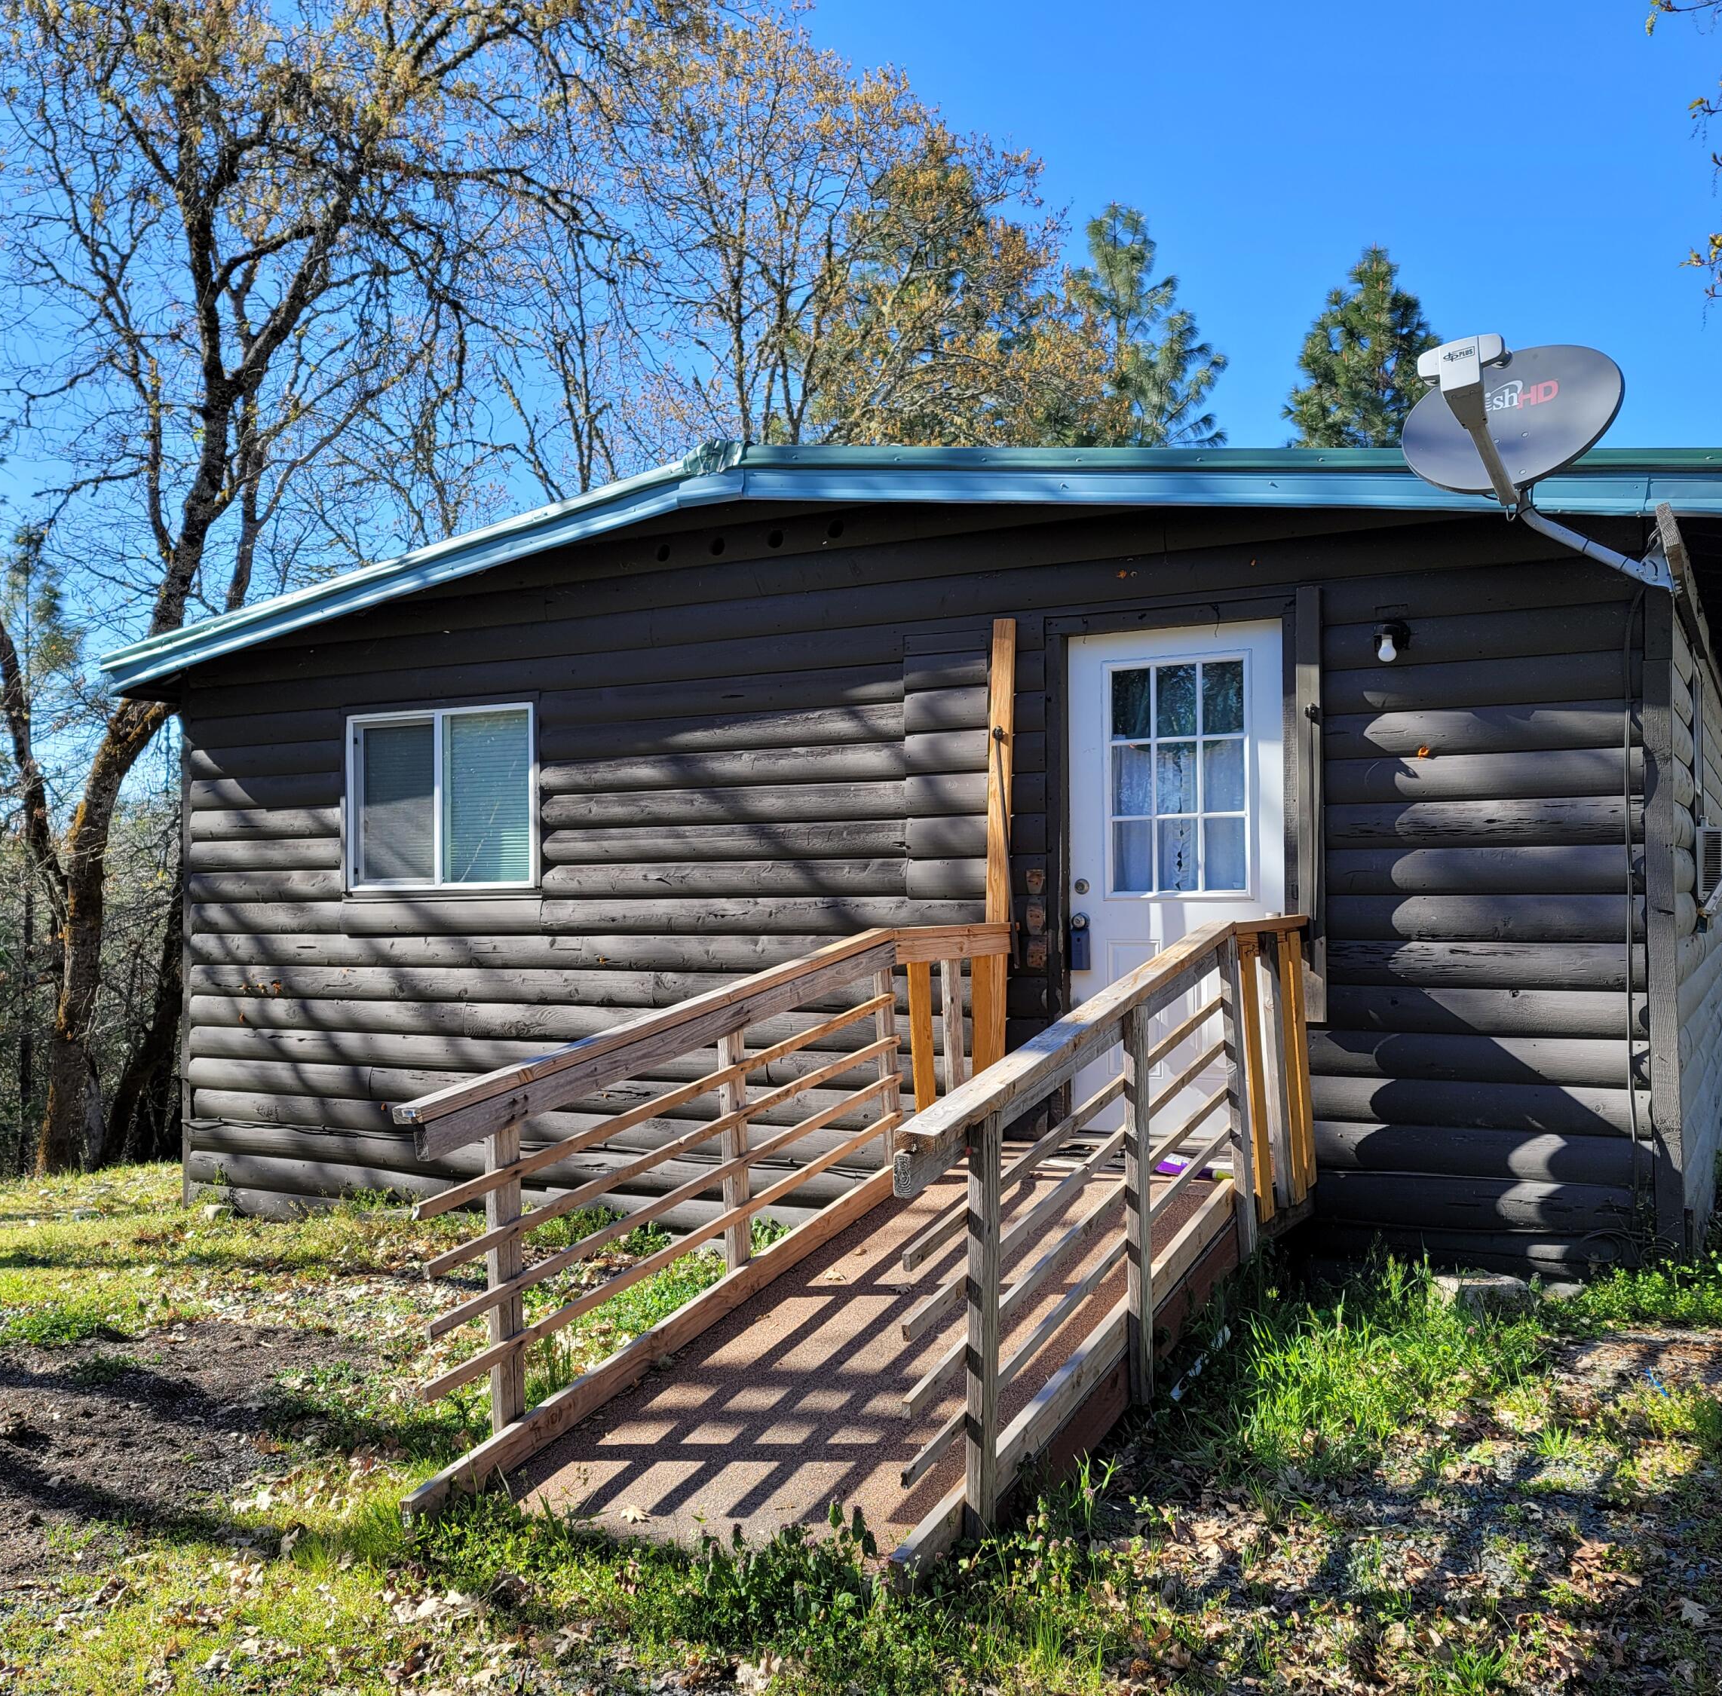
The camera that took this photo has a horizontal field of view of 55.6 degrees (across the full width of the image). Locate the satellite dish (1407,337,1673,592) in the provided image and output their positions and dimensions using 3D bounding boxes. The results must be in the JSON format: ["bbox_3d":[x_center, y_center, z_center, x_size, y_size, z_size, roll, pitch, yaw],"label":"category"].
[{"bbox_3d":[1.831,-1.075,4.531,0.650,0.700,0.830,-2,-2,37],"label":"satellite dish"}]

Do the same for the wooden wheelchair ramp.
[{"bbox_3d":[0.312,0.861,4.806,1.310,1.255,3.360,-1,-1,29],"label":"wooden wheelchair ramp"}]

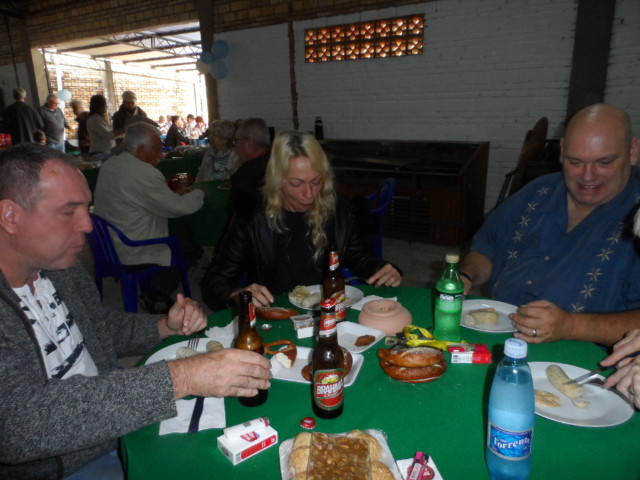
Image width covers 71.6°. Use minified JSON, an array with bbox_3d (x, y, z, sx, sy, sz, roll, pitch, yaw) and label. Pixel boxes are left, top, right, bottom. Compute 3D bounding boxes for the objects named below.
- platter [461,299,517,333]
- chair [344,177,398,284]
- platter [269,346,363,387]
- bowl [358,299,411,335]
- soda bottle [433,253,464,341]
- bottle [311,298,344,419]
[{"bbox_3d":[0.478,0.217,1.272,0.232,0.029,0.232,-1,14,0],"label":"platter"},{"bbox_3d":[0.309,-0.048,3.720,0.570,0.840,0.570,-3,14,-5],"label":"chair"},{"bbox_3d":[-0.020,0.291,1.022,0.214,0.030,0.148,2,14,16],"label":"platter"},{"bbox_3d":[0.183,0.216,1.237,0.146,0.062,0.146,-1,14,0],"label":"bowl"},{"bbox_3d":[0.335,0.148,1.150,0.068,0.227,0.068,-1,14,0],"label":"soda bottle"},{"bbox_3d":[0.015,0.227,0.858,0.061,0.231,0.061,0,14,6],"label":"bottle"}]

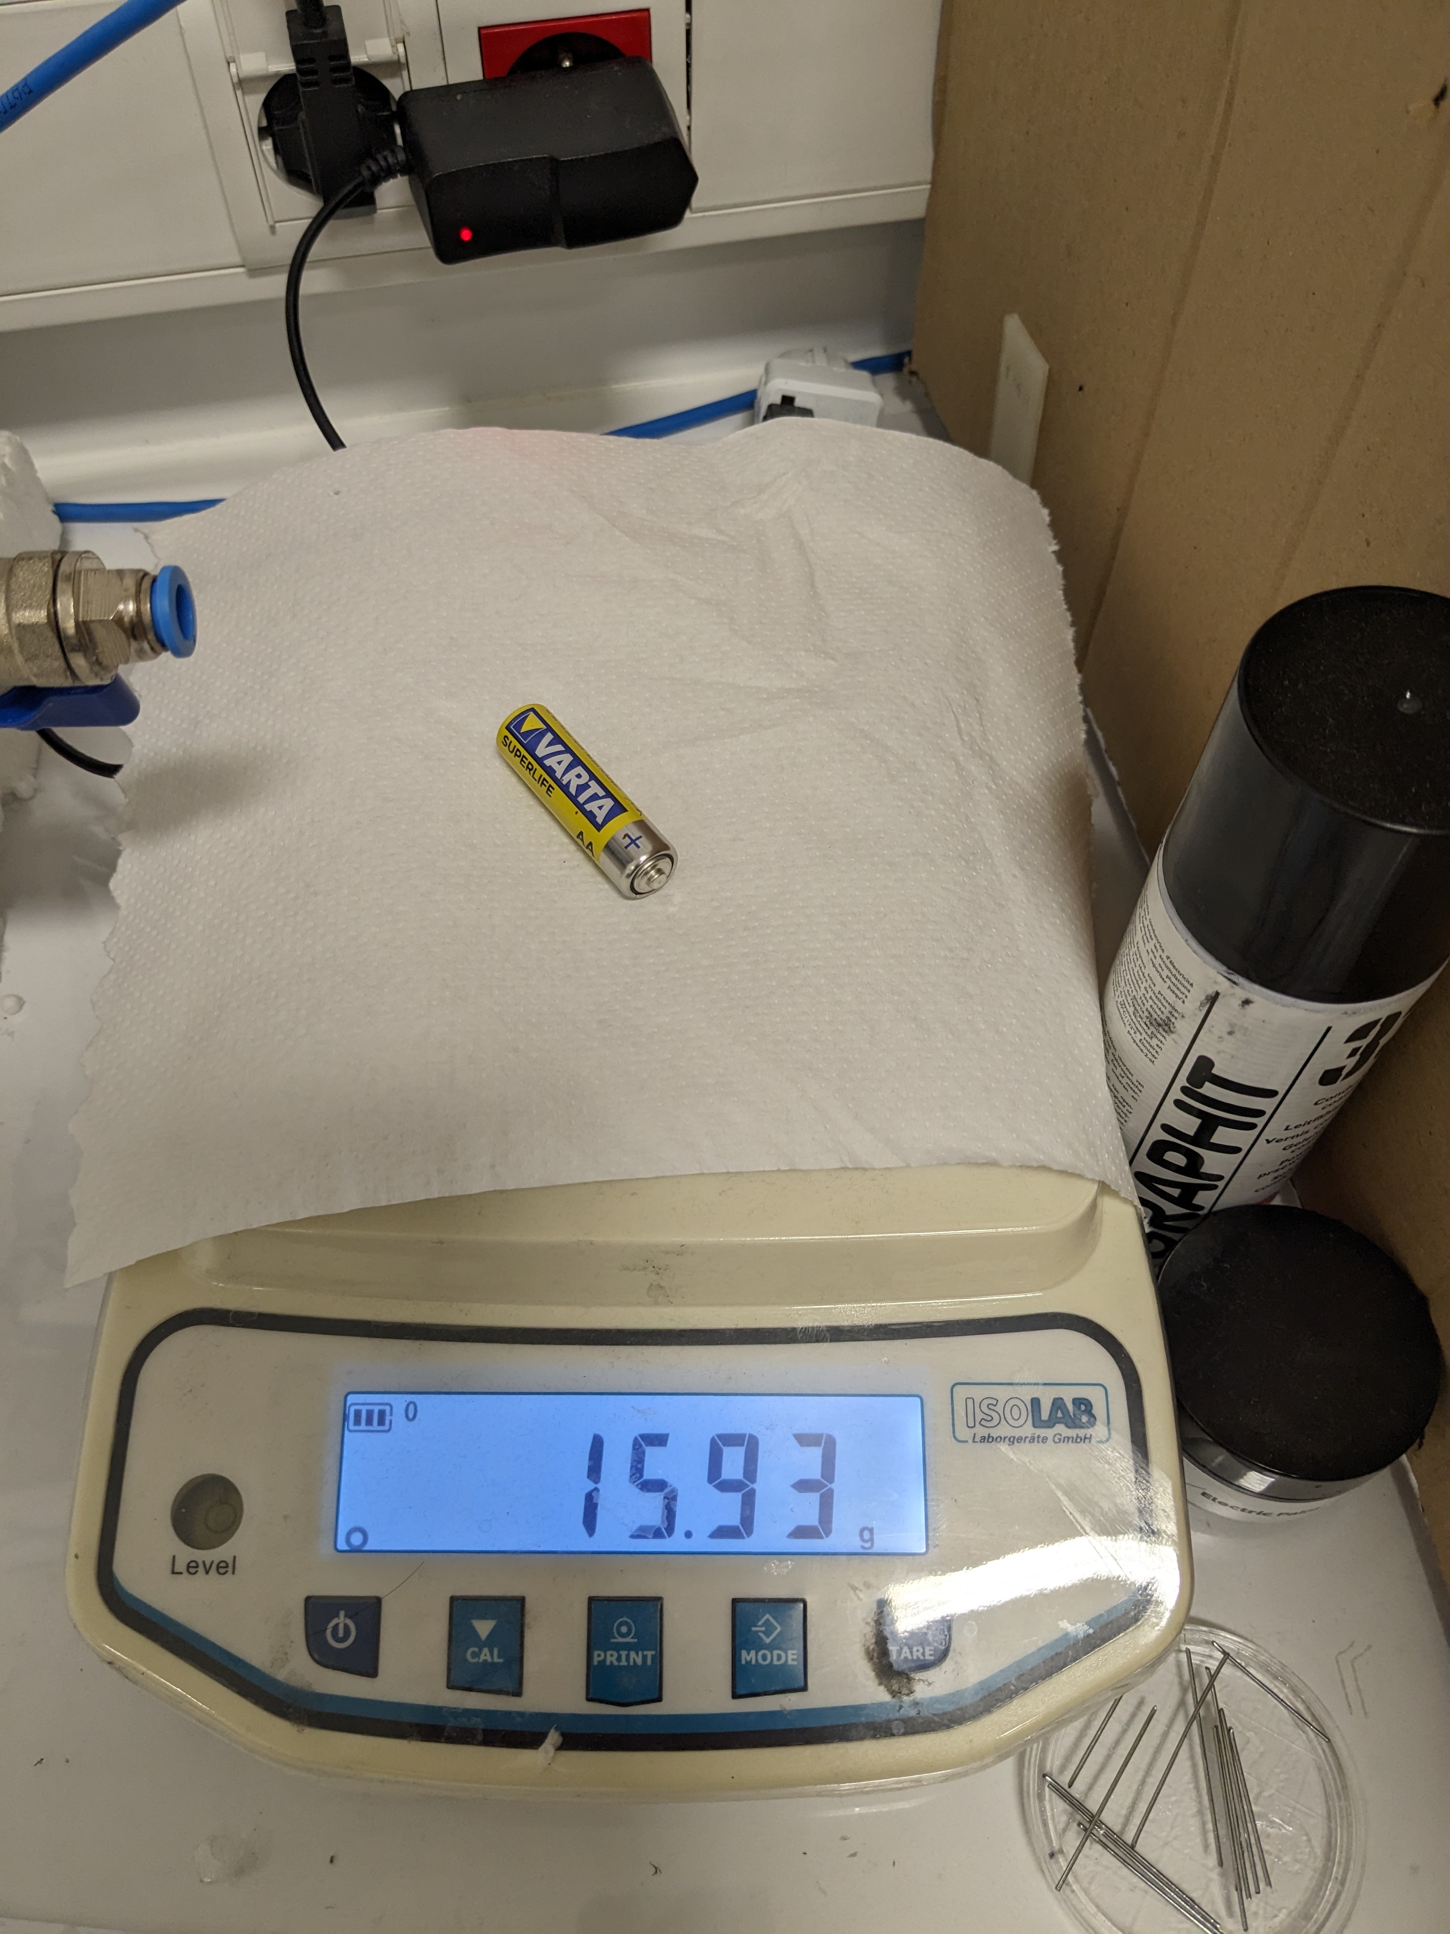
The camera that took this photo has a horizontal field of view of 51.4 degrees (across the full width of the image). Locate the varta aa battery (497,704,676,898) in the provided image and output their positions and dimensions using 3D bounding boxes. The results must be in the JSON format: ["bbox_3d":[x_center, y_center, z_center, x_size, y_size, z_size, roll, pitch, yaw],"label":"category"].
[{"bbox_3d":[-0.029,-0.035,0.316,0.014,0.014,0.050,-32,62,-20],"label":"varta aa battery"}]

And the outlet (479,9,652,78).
[{"bbox_3d":[-0.043,-0.239,0.414,0.045,0.045,0.014,-11,57,-8],"label":"outlet"}]

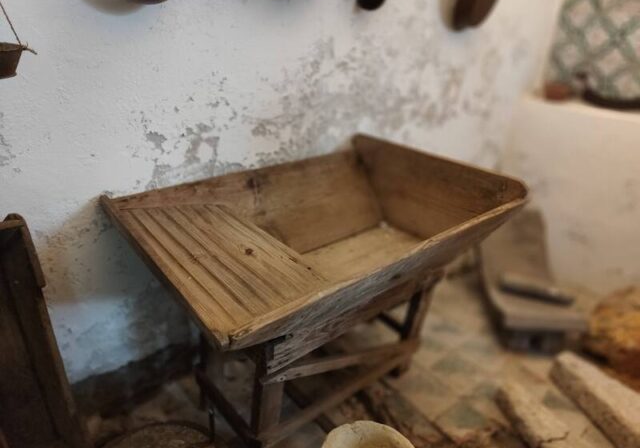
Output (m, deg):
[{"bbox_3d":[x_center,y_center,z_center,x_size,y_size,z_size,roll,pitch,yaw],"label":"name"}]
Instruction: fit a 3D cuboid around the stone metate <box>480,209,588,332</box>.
[{"bbox_3d":[0.920,0.214,2.097,0.317,0.338,0.580,4,27,7],"label":"stone metate"}]

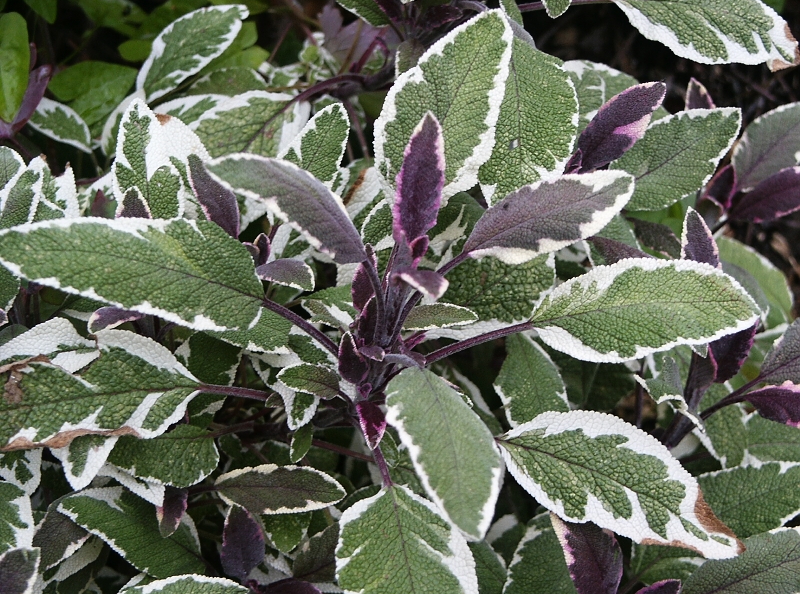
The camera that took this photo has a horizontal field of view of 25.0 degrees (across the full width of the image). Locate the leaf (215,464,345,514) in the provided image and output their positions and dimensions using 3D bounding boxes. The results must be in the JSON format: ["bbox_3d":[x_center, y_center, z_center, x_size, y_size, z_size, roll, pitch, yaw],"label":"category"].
[{"bbox_3d":[-0.037,0.059,0.558,0.041,0.007,0.018,3,49,10],"label":"leaf"}]

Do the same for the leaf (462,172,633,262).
[{"bbox_3d":[0.048,-0.026,0.585,0.060,0.009,0.024,-25,55,5],"label":"leaf"}]

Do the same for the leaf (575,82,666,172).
[{"bbox_3d":[0.070,-0.054,0.575,0.044,0.008,0.017,-43,75,9],"label":"leaf"}]

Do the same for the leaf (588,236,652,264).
[{"bbox_3d":[0.069,-0.014,0.576,0.030,0.006,0.015,23,54,16],"label":"leaf"}]

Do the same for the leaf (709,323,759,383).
[{"bbox_3d":[0.104,0.016,0.560,0.015,0.026,0.007,22,0,-3],"label":"leaf"}]

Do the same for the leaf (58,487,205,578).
[{"bbox_3d":[-0.093,0.082,0.630,0.058,0.009,0.026,26,57,6],"label":"leaf"}]

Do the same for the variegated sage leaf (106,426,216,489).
[{"bbox_3d":[-0.074,0.047,0.555,0.037,0.007,0.021,-11,53,0],"label":"variegated sage leaf"}]

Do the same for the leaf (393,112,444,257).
[{"bbox_3d":[0.006,-0.033,0.531,0.015,0.045,0.006,7,24,-1],"label":"leaf"}]

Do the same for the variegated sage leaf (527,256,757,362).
[{"bbox_3d":[0.074,0.004,0.544,0.069,0.011,0.032,-4,60,7],"label":"variegated sage leaf"}]

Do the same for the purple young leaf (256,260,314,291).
[{"bbox_3d":[-0.035,-0.006,0.540,0.018,0.006,0.011,16,52,6],"label":"purple young leaf"}]

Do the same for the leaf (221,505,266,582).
[{"bbox_3d":[-0.055,0.087,0.635,0.015,0.026,0.006,-13,12,-3],"label":"leaf"}]

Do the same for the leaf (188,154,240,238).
[{"bbox_3d":[-0.059,-0.032,0.570,0.014,0.031,0.006,-24,19,5],"label":"leaf"}]

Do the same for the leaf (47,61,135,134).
[{"bbox_3d":[-0.124,-0.082,0.730,0.036,0.010,0.034,-22,56,-12],"label":"leaf"}]

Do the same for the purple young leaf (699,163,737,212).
[{"bbox_3d":[0.120,-0.041,0.680,0.013,0.019,0.005,17,12,9],"label":"purple young leaf"}]

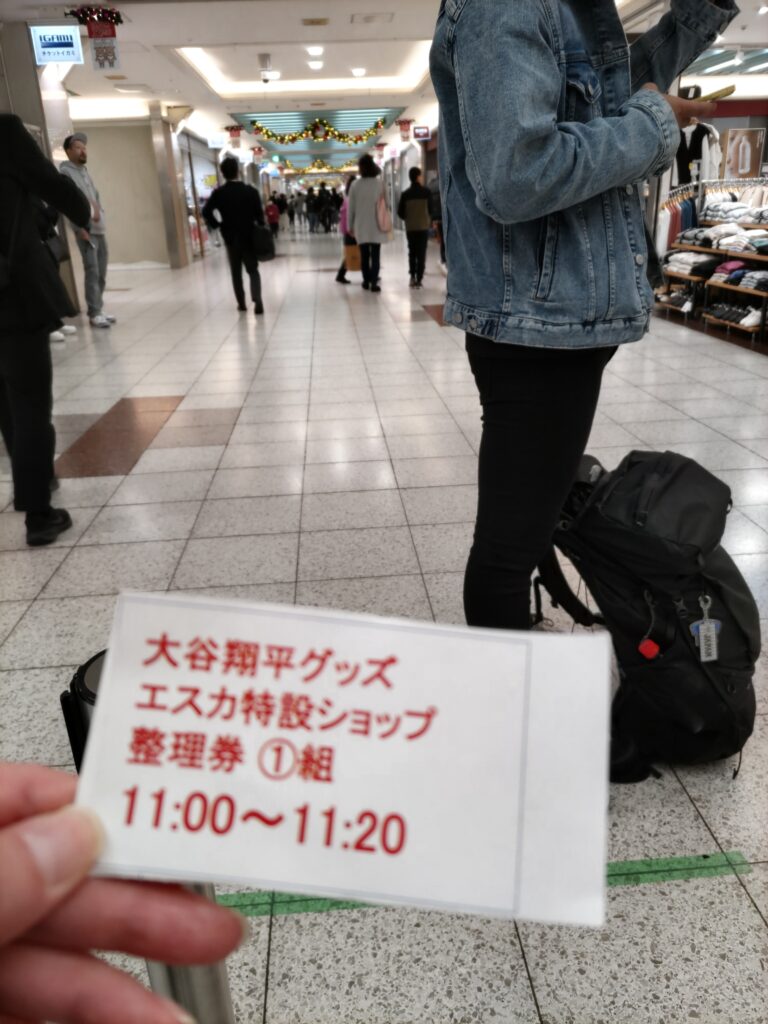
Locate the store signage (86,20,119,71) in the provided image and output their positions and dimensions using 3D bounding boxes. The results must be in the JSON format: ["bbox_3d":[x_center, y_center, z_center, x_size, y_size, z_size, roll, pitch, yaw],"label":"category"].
[{"bbox_3d":[-2.919,-4.868,8.031,0.290,0.470,0.030,-3,22,-3],"label":"store signage"}]

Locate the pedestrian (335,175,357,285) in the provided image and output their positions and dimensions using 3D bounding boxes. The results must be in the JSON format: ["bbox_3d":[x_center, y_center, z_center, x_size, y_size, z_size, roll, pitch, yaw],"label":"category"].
[{"bbox_3d":[-0.509,-4.299,11.684,0.580,1.560,0.450,-13,24,-26],"label":"pedestrian"}]

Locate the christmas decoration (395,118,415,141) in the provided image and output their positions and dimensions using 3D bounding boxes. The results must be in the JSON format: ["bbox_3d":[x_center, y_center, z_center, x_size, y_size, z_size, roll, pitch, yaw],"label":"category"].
[{"bbox_3d":[0.525,-9.670,19.511,0.500,0.530,0.140,-3,22,-3],"label":"christmas decoration"}]

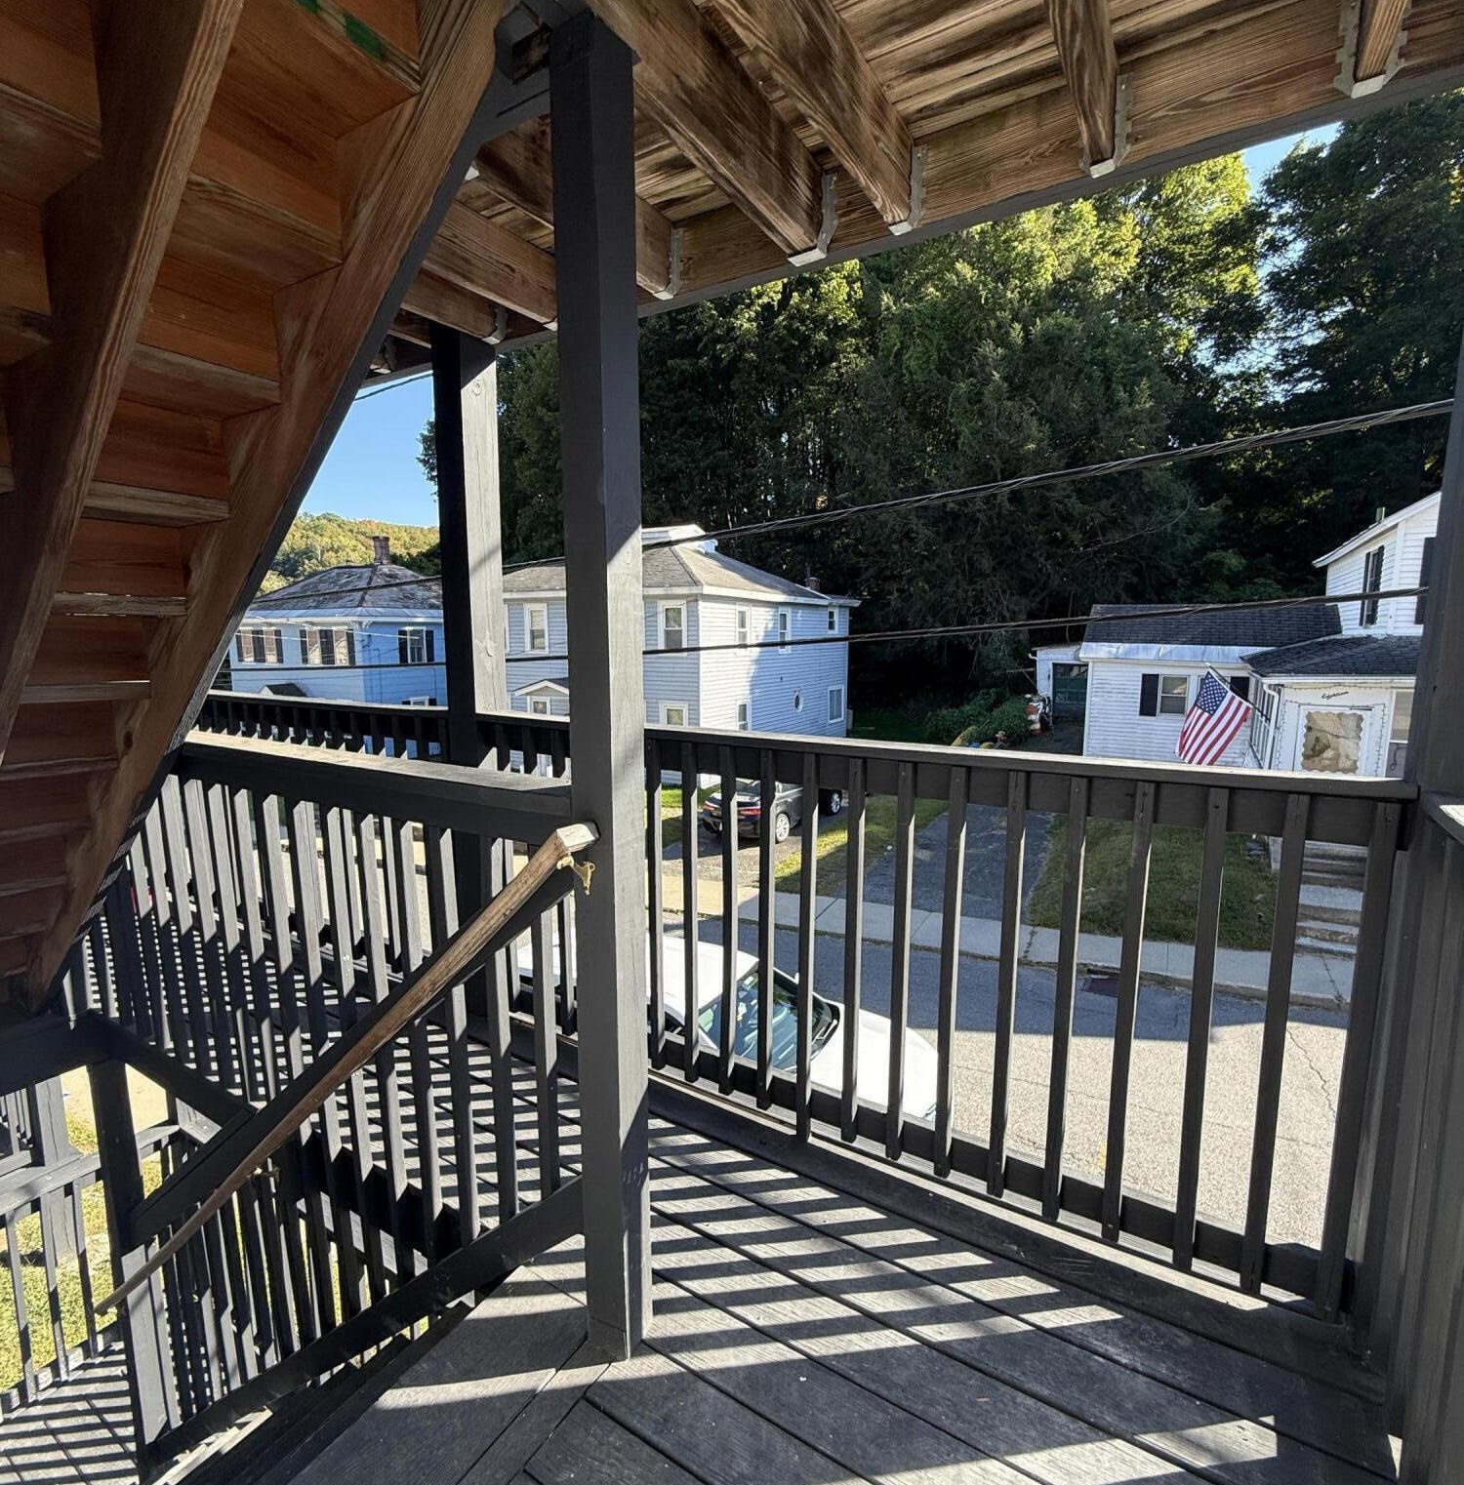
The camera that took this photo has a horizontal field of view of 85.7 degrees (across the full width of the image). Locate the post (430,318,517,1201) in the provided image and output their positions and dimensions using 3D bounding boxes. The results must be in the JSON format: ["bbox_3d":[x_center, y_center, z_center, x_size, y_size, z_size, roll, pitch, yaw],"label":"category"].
[{"bbox_3d":[-0.880,-0.096,2.751,0.140,2.440,0.140,5,9,32],"label":"post"}]

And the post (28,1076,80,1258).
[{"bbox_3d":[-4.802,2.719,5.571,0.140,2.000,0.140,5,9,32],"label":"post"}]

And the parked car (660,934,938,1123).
[{"bbox_3d":[-0.279,2.863,7.207,4.350,1.600,1.800,4,9,26],"label":"parked car"}]

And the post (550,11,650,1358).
[{"bbox_3d":[-0.219,0.025,1.407,0.090,2.300,0.090,5,9,32],"label":"post"}]

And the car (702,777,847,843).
[{"bbox_3d":[1.035,1.295,18.936,1.840,1.460,4.850,5,9,31],"label":"car"}]

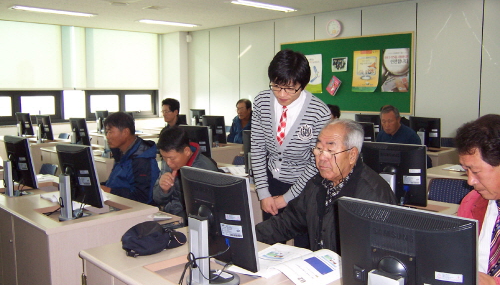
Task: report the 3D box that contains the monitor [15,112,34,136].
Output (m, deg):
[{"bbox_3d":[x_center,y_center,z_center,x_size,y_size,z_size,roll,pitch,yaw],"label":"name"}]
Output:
[{"bbox_3d":[-3.454,-0.250,7.221,0.370,0.385,0.180,5,8,39],"label":"monitor"}]

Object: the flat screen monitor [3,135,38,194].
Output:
[{"bbox_3d":[-1.460,0.156,3.047,0.370,0.390,0.200,6,9,42],"label":"flat screen monitor"}]

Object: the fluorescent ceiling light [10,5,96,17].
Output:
[{"bbox_3d":[-3.020,-2.030,7.410,1.260,0.080,0.310,-6,8,-43],"label":"fluorescent ceiling light"}]

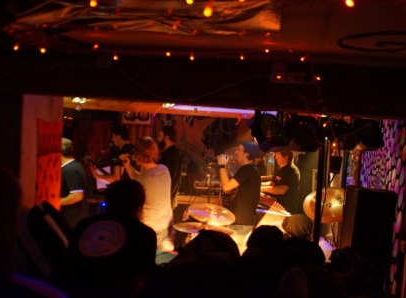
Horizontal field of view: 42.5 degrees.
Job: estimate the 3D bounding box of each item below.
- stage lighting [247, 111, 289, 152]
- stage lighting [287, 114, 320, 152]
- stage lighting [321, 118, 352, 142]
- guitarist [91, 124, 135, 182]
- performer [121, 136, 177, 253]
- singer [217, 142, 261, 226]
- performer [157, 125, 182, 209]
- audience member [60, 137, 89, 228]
[{"bbox_3d":[0.495,-0.132,3.950,0.260,0.270,0.270,1,-23,-22],"label":"stage lighting"},{"bbox_3d":[0.770,-0.119,4.000,0.230,0.250,0.260,1,-23,-22],"label":"stage lighting"},{"bbox_3d":[1.048,-0.145,4.100,0.220,0.230,0.250,1,-23,-22],"label":"stage lighting"},{"bbox_3d":[-1.128,0.564,6.748,0.560,1.760,0.520,2,3,9],"label":"guitarist"},{"bbox_3d":[-0.552,0.737,5.548,0.500,1.740,0.500,4,4,37],"label":"performer"},{"bbox_3d":[0.420,0.786,5.847,0.500,1.720,0.500,2,3,3],"label":"singer"},{"bbox_3d":[-0.468,0.586,6.849,0.420,1.800,0.500,3,3,15],"label":"performer"},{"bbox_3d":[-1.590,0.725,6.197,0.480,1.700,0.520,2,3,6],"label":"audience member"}]

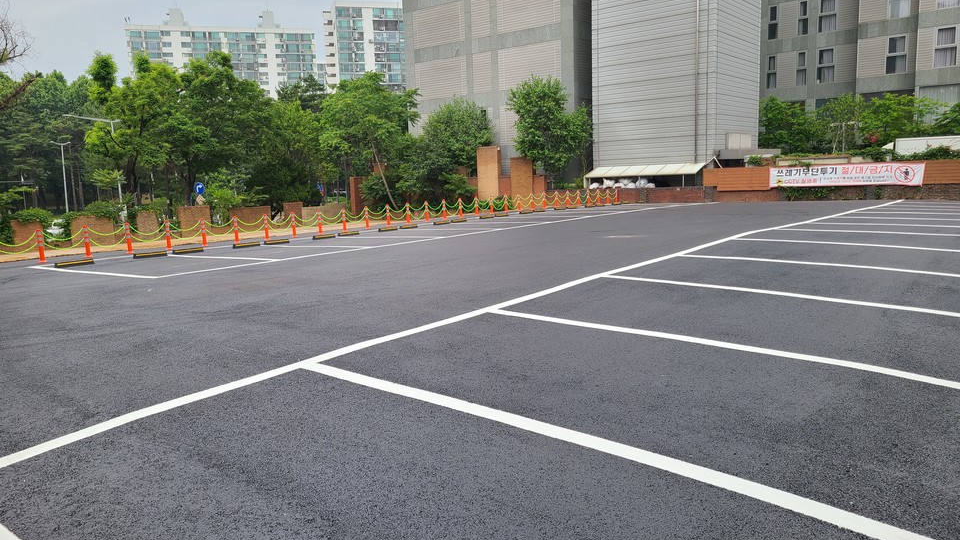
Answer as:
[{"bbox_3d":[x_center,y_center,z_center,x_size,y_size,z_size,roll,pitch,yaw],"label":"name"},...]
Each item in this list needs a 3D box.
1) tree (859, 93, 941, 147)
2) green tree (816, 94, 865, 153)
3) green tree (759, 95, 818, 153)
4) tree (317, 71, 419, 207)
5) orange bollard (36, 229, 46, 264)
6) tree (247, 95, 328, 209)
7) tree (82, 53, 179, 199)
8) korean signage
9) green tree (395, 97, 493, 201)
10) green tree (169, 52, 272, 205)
[{"bbox_3d":[19.182,-6.614,32.994,3.700,2.948,3.400,-2,8,0],"label":"tree"},{"bbox_3d":[17.272,-6.868,34.463,2.400,2.971,2.400,-2,8,0],"label":"green tree"},{"bbox_3d":[15.161,-6.971,35.447,3.000,3.046,3.000,-2,8,0],"label":"green tree"},{"bbox_3d":[-4.289,-4.805,27.576,3.891,5.481,3.891,-2,8,0],"label":"tree"},{"bbox_3d":[-9.703,-0.526,15.937,0.200,0.740,0.200,-2,8,0],"label":"orange bollard"},{"bbox_3d":[-8.409,-4.877,31.585,4.000,5.477,4.000,-2,8,0],"label":"tree"},{"bbox_3d":[-13.746,-5.045,28.503,4.300,6.864,4.300,-2,8,0],"label":"tree"},{"bbox_3d":[14.946,-3.872,29.765,5.800,0.920,0.060,4,10,38],"label":"korean signage"},{"bbox_3d":[-1.540,-4.949,30.600,4.151,4.710,4.151,-2,8,0],"label":"green tree"},{"bbox_3d":[-10.652,-5.359,29.484,4.500,6.987,4.500,-2,8,0],"label":"green tree"}]

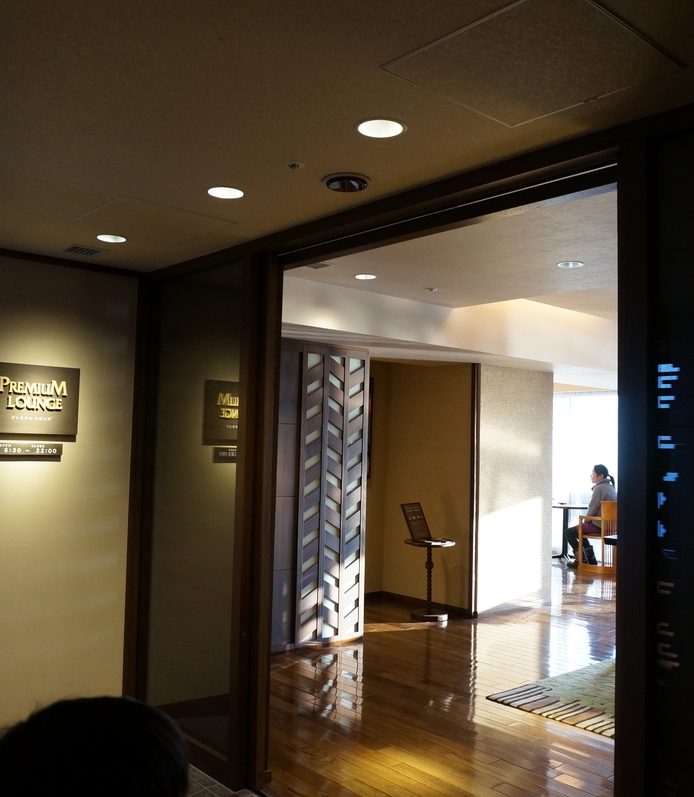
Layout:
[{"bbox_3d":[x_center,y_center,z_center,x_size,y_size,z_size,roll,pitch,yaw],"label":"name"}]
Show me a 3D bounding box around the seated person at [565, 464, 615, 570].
[{"bbox_3d":[3.081,1.493,10.108,0.480,1.300,0.680,4,-4,-41],"label":"seated person"}]

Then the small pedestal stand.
[{"bbox_3d":[0.739,1.597,7.056,0.455,0.665,0.455,1,-3,0],"label":"small pedestal stand"}]

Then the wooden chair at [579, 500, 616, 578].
[{"bbox_3d":[3.219,1.711,10.043,0.560,0.869,0.540,4,-4,-41],"label":"wooden chair"}]

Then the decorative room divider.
[{"bbox_3d":[-0.199,0.726,6.087,0.930,2.263,0.140,4,-4,-41],"label":"decorative room divider"}]

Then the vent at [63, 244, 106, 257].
[{"bbox_3d":[-1.190,-0.673,3.621,0.165,0.020,0.165,4,-4,-41],"label":"vent"}]

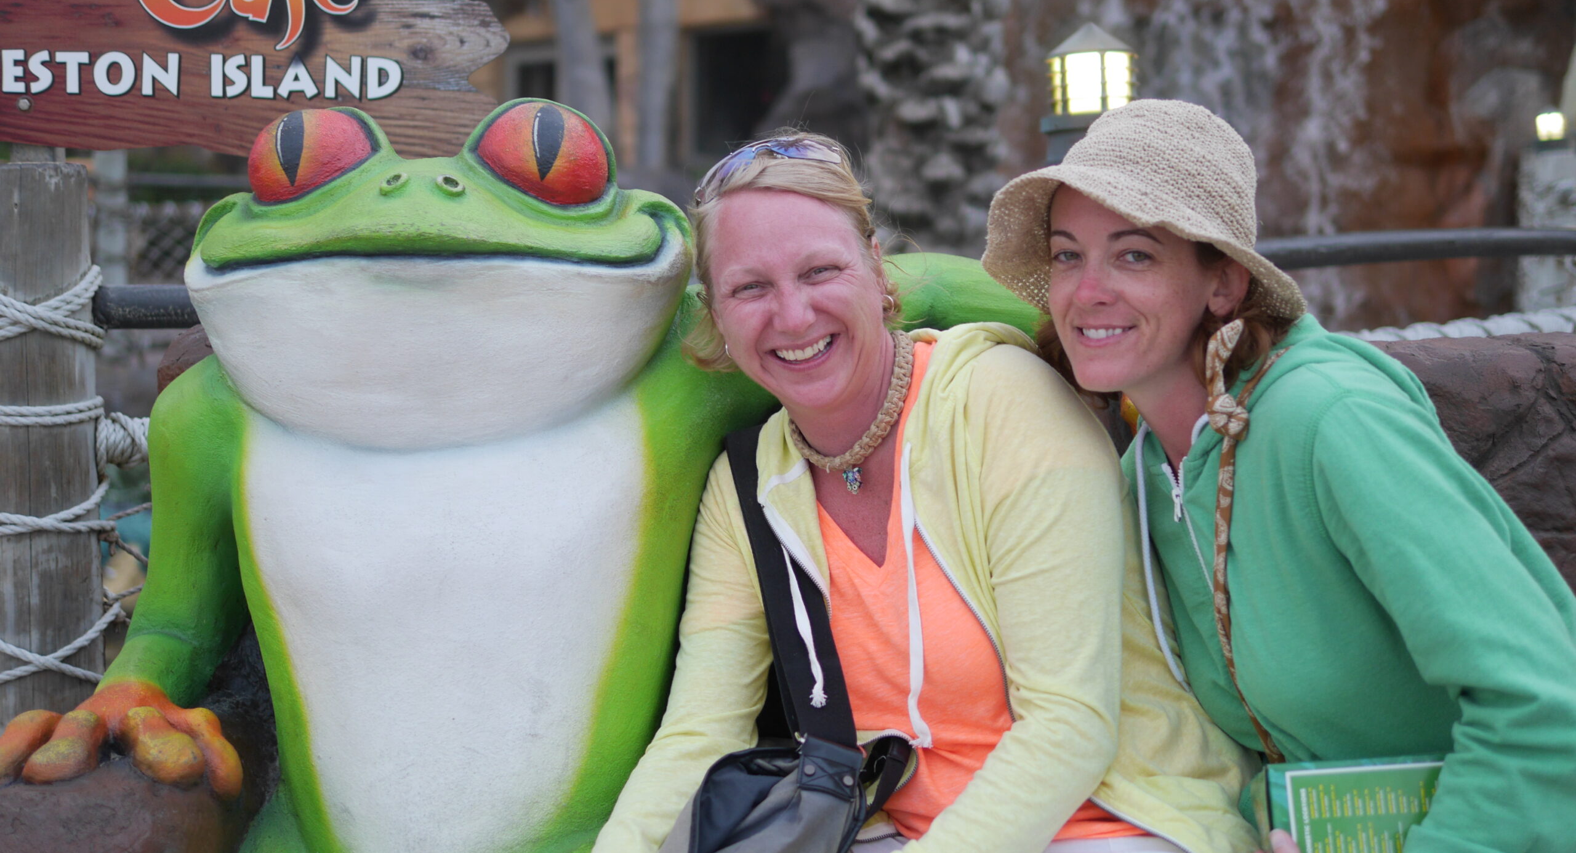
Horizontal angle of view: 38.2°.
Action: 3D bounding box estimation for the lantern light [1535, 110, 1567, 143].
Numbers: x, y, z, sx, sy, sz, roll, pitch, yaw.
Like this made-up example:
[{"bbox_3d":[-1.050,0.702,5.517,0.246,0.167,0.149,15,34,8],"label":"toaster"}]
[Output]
[{"bbox_3d":[4.021,-1.584,12.000,0.165,0.170,0.165,0,4,18],"label":"lantern light"}]

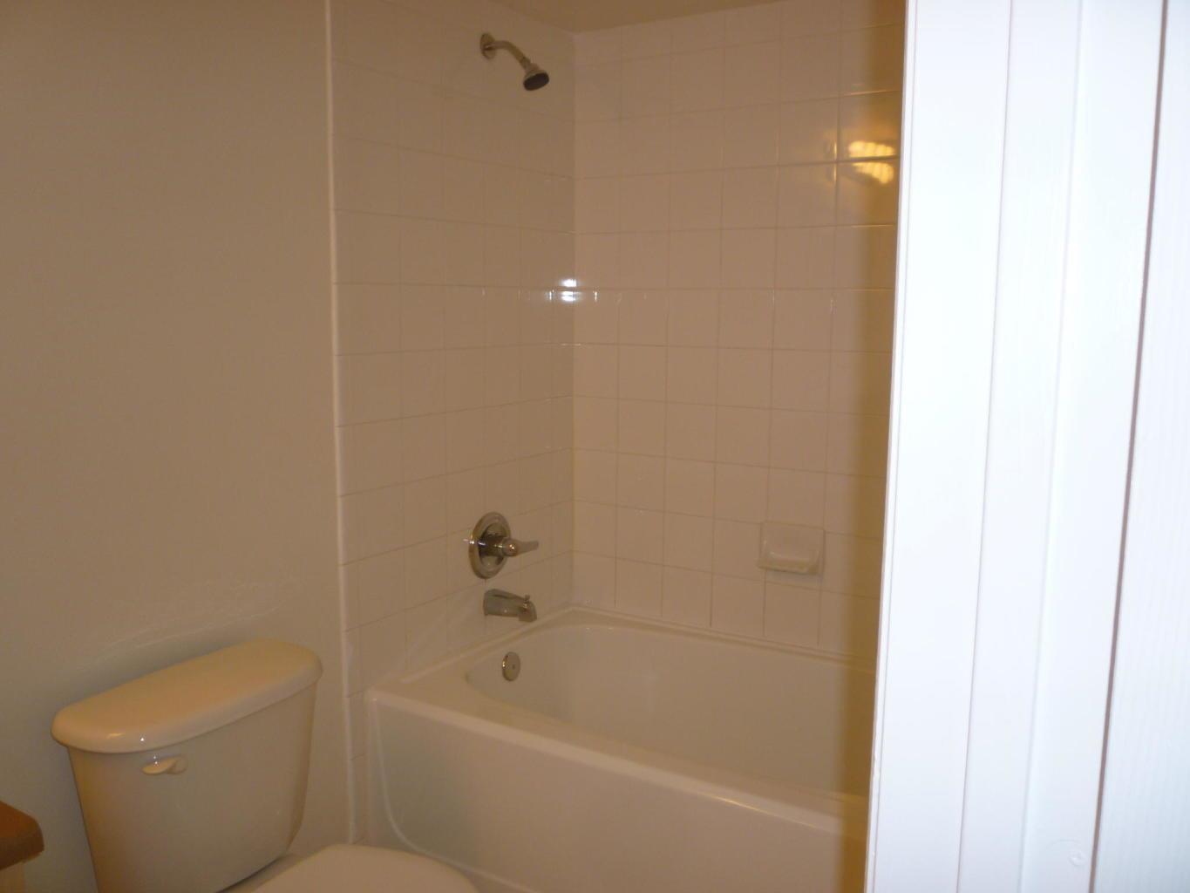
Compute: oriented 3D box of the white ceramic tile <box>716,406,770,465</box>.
[{"bbox_3d":[0.391,-0.027,2.633,0.149,0.149,0.010,6,10,32],"label":"white ceramic tile"}]

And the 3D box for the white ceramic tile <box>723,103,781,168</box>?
[{"bbox_3d":[0.399,-0.787,2.536,0.152,0.152,0.009,6,10,32],"label":"white ceramic tile"}]

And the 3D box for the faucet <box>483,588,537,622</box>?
[{"bbox_3d":[-0.221,0.419,2.619,0.140,0.065,0.055,6,10,32],"label":"faucet"}]

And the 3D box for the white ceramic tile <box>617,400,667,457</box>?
[{"bbox_3d":[0.135,-0.052,2.818,0.152,0.152,0.009,5,9,32],"label":"white ceramic tile"}]

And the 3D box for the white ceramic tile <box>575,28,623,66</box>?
[{"bbox_3d":[0.012,-1.100,2.754,0.152,0.087,0.009,5,9,32],"label":"white ceramic tile"}]

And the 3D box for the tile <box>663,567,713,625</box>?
[{"bbox_3d":[0.261,0.415,2.801,0.152,0.147,0.009,5,9,32],"label":"tile"}]

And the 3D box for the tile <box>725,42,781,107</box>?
[{"bbox_3d":[0.401,-0.937,2.512,0.151,0.151,0.010,5,9,32],"label":"tile"}]

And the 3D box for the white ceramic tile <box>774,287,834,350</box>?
[{"bbox_3d":[0.527,-0.320,2.531,0.152,0.152,0.009,5,9,32],"label":"white ceramic tile"}]

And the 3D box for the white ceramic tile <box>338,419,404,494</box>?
[{"bbox_3d":[-0.505,0.022,2.257,0.009,0.152,0.192,5,9,32],"label":"white ceramic tile"}]

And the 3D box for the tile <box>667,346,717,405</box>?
[{"bbox_3d":[0.263,-0.192,2.685,0.152,0.152,0.010,6,10,32],"label":"tile"}]

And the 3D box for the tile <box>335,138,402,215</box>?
[{"bbox_3d":[-0.496,-0.584,2.153,0.010,0.151,0.185,6,10,32],"label":"tile"}]

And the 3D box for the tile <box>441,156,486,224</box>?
[{"bbox_3d":[-0.324,-0.621,2.420,0.010,0.151,0.150,6,10,32],"label":"tile"}]

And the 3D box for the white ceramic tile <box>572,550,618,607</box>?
[{"bbox_3d":[0.000,0.391,2.953,0.151,0.152,0.008,5,9,32],"label":"white ceramic tile"}]

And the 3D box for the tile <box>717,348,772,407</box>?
[{"bbox_3d":[0.394,-0.179,2.623,0.152,0.152,0.009,6,10,32],"label":"tile"}]

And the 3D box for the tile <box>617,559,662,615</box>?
[{"bbox_3d":[0.130,0.398,2.858,0.149,0.142,0.010,6,10,32],"label":"tile"}]

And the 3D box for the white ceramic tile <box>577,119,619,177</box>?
[{"bbox_3d":[0.010,-0.825,2.783,0.151,0.152,0.008,5,9,32],"label":"white ceramic tile"}]

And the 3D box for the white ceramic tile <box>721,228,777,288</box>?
[{"bbox_3d":[0.397,-0.484,2.584,0.152,0.152,0.008,5,9,32],"label":"white ceramic tile"}]

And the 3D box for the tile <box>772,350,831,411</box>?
[{"bbox_3d":[0.526,-0.168,2.552,0.152,0.152,0.009,5,9,32],"label":"tile"}]

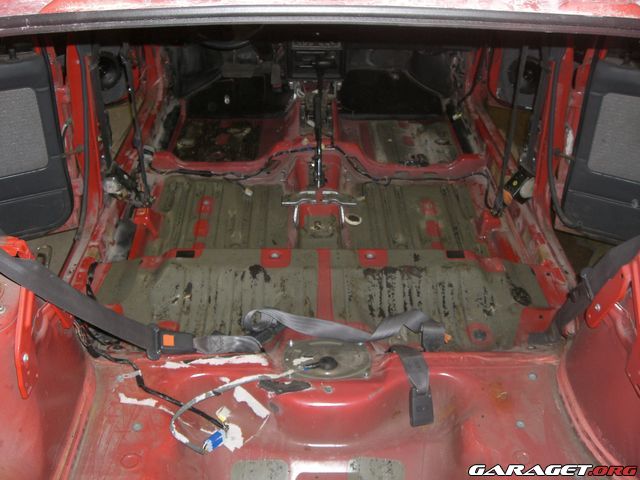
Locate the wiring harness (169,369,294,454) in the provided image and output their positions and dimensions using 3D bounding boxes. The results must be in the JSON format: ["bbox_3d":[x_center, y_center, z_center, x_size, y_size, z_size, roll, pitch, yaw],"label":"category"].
[{"bbox_3d":[-0.173,0.334,1.385,0.235,0.060,0.180,0,32,0],"label":"wiring harness"}]

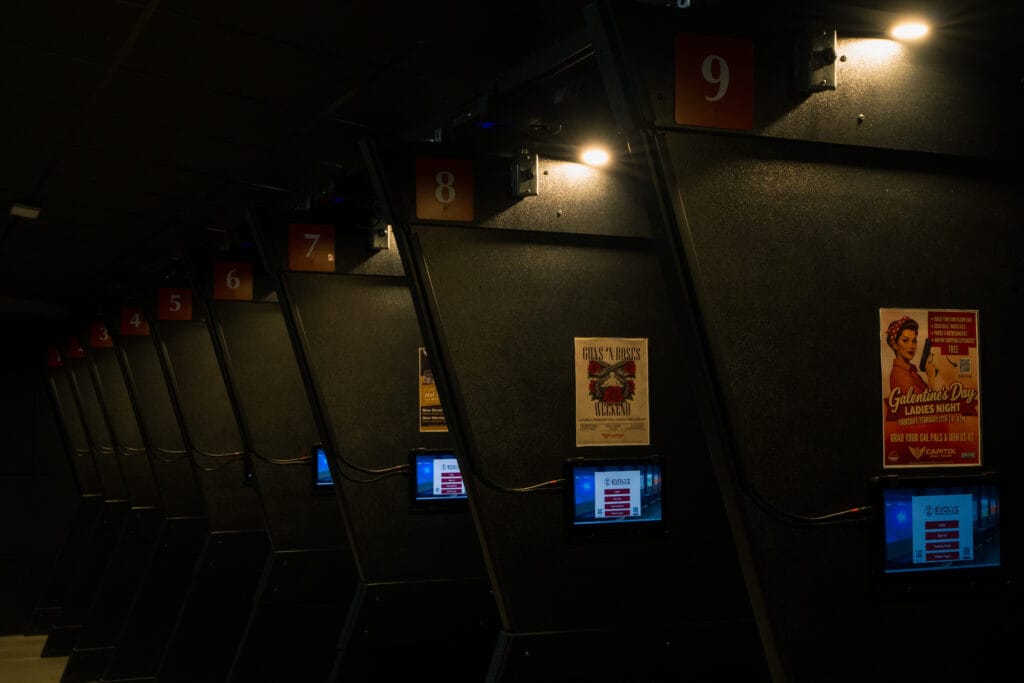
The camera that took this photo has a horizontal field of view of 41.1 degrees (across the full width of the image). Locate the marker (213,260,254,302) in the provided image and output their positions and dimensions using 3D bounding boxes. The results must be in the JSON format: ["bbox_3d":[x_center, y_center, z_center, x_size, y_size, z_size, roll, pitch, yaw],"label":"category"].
[{"bbox_3d":[-1.124,-0.242,5.532,0.158,0.158,0.010,1,-3,-23],"label":"marker"}]

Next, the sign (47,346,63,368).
[{"bbox_3d":[-3.640,0.130,10.964,0.158,0.158,0.010,1,-3,-23],"label":"sign"}]

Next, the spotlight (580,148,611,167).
[{"bbox_3d":[0.208,-0.466,3.410,0.075,0.050,0.075,1,-3,-23],"label":"spotlight"}]

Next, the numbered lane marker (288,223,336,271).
[{"bbox_3d":[-0.648,-0.305,4.445,0.158,0.158,0.010,1,-3,-23],"label":"numbered lane marker"}]

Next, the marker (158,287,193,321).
[{"bbox_3d":[-1.634,-0.178,6.618,0.158,0.158,0.010,1,-3,-23],"label":"marker"}]

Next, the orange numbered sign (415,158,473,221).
[{"bbox_3d":[-0.159,-0.374,3.359,0.158,0.158,0.010,1,-3,-23],"label":"orange numbered sign"}]

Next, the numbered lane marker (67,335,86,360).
[{"bbox_3d":[-3.133,0.050,9.877,0.158,0.158,0.010,1,-3,-23],"label":"numbered lane marker"}]

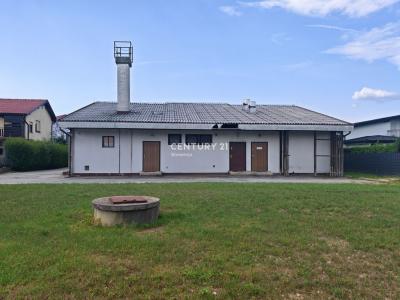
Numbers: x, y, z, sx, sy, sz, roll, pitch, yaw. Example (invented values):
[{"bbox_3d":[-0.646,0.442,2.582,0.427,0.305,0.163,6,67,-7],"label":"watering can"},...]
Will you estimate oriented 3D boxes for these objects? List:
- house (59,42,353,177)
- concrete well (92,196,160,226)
[{"bbox_3d":[0.000,-3.250,29.200,19.400,10.200,17.500,0,-1,-5],"label":"house"},{"bbox_3d":[-1.690,1.385,7.250,1.520,0.440,1.520,0,0,0],"label":"concrete well"}]

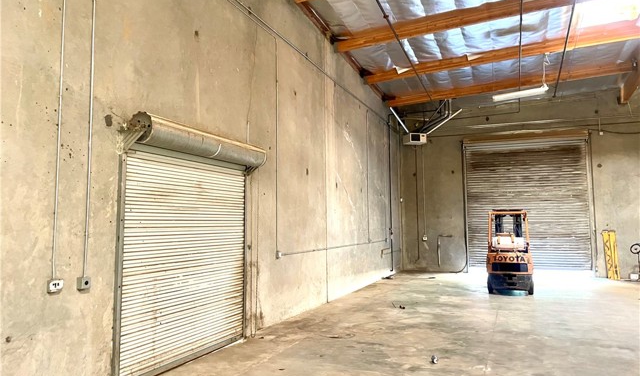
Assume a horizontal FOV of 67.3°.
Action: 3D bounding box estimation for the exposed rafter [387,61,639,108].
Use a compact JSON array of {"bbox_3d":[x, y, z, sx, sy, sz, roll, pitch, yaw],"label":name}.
[{"bbox_3d":[5.868,-3.324,15.573,7.323,0.376,0.128,-5,-6,21],"label":"exposed rafter"}]

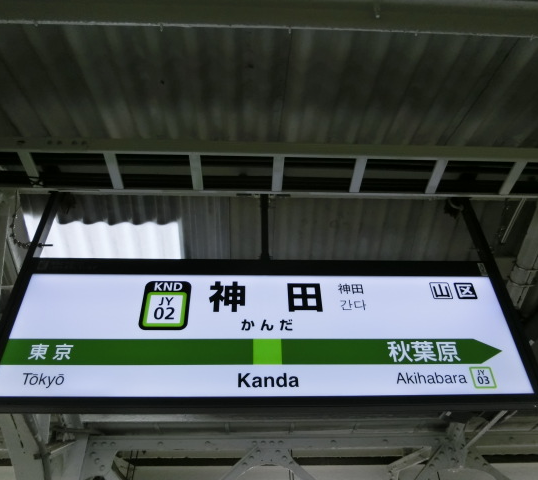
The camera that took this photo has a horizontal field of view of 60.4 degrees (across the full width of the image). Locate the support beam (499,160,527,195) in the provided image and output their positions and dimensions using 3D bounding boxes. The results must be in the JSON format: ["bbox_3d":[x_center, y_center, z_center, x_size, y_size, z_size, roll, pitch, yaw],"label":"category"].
[{"bbox_3d":[0.948,-0.249,1.805,0.041,0.030,0.179,1,-39,-3],"label":"support beam"}]

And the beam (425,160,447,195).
[{"bbox_3d":[0.644,-0.252,1.790,0.041,0.030,0.179,1,-39,-3],"label":"beam"}]

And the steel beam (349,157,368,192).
[{"bbox_3d":[0.339,-0.255,1.776,0.041,0.030,0.179,1,-39,-3],"label":"steel beam"}]

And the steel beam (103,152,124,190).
[{"bbox_3d":[-0.575,-0.264,1.732,0.041,0.030,0.179,1,-39,-3],"label":"steel beam"}]

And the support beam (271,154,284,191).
[{"bbox_3d":[0.034,-0.258,1.761,0.041,0.030,0.179,1,-39,-3],"label":"support beam"}]

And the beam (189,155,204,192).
[{"bbox_3d":[-0.270,-0.261,1.747,0.041,0.030,0.179,1,-39,-3],"label":"beam"}]

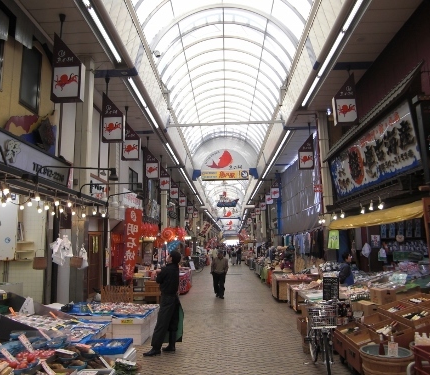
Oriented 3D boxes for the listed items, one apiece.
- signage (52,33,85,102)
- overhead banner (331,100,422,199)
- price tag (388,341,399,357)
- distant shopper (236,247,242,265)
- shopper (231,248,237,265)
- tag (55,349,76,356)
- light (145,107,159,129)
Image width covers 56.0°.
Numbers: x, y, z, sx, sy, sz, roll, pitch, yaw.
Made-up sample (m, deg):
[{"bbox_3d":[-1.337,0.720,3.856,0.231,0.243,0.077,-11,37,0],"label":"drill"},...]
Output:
[{"bbox_3d":[-2.952,-2.430,8.190,0.570,1.420,0.200,0,-8,2],"label":"signage"},{"bbox_3d":[3.330,-0.567,8.903,0.150,1.100,4.800,-8,-8,0],"label":"overhead banner"},{"bbox_3d":[1.920,1.743,4.350,0.110,0.160,0.010,-2,-9,14],"label":"price tag"},{"bbox_3d":[2.220,6.177,36.950,0.500,1.700,0.350,-1,-8,1],"label":"distant shopper"},{"bbox_3d":[1.860,6.548,38.559,0.500,1.650,0.320,-1,-8,1],"label":"shopper"},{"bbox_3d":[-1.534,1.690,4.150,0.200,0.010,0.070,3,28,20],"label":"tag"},{"bbox_3d":[-2.324,-2.555,14.972,0.070,0.070,2.360,0,-8,2],"label":"light"}]

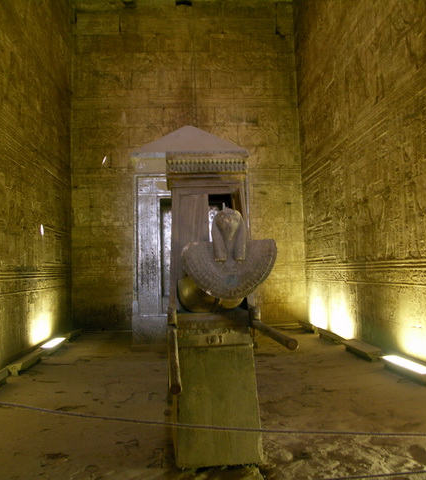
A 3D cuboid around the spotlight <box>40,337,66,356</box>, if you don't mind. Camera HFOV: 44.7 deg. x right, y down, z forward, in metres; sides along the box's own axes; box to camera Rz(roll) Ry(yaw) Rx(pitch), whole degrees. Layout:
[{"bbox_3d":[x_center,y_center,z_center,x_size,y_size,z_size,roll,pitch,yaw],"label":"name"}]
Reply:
[{"bbox_3d":[-2.931,1.976,9.536,0.235,0.158,1.265,-1,-3,-5],"label":"spotlight"}]

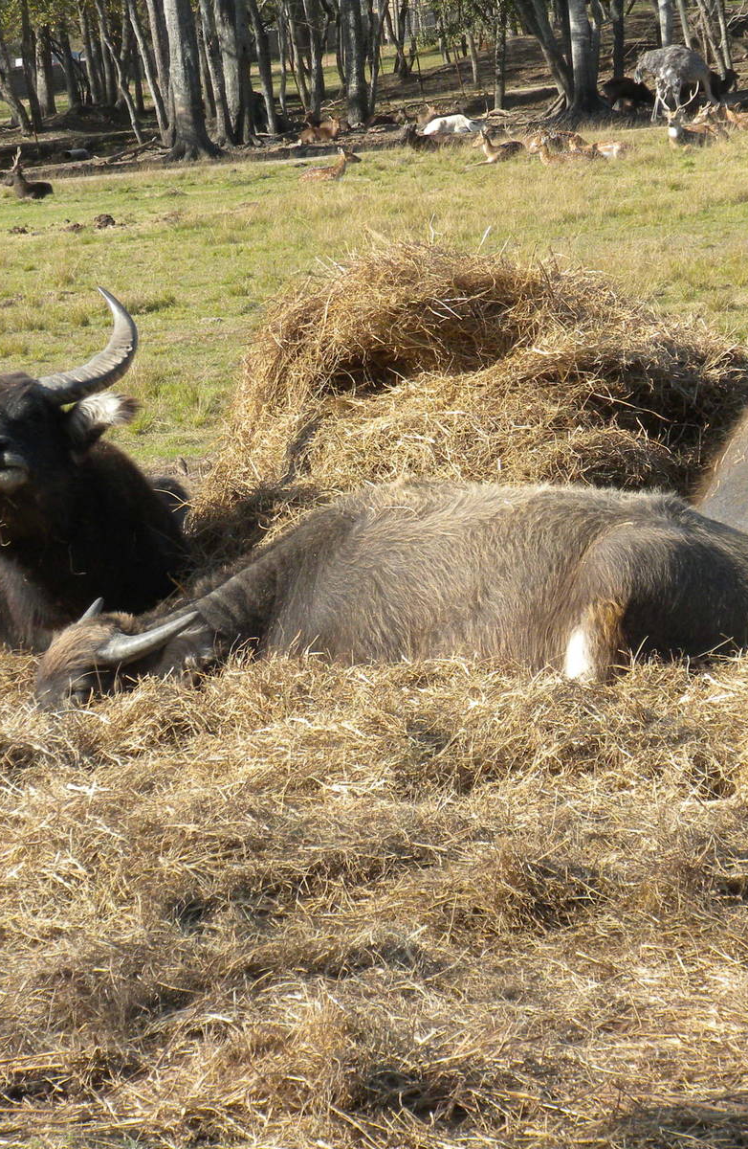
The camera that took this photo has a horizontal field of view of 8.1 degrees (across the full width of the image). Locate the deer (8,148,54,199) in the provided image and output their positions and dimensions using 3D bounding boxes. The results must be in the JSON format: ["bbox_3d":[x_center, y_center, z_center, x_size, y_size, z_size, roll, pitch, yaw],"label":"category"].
[{"bbox_3d":[-6.120,-7.146,94.000,1.000,0.950,0.480,-7,6,-30],"label":"deer"}]

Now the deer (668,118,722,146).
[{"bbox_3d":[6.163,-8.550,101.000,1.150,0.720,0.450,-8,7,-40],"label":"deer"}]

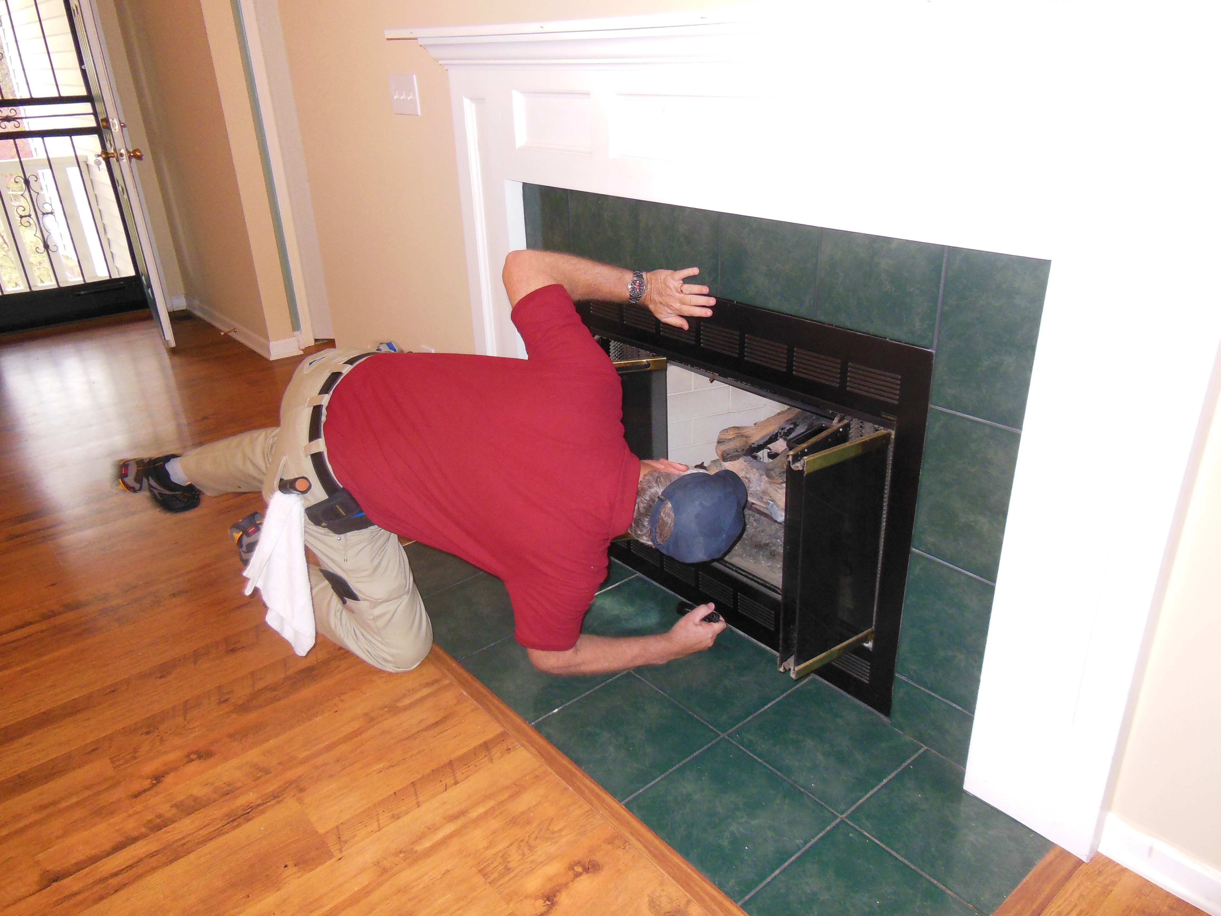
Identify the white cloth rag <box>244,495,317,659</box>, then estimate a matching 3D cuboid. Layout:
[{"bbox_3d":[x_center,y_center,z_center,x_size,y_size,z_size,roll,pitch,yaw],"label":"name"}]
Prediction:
[{"bbox_3d":[-0.755,0.263,2.015,0.150,0.370,0.070,7,27,19],"label":"white cloth rag"}]

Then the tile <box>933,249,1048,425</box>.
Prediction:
[{"bbox_3d":[0.637,-0.203,1.462,0.010,0.298,0.198,-21,31,-35],"label":"tile"}]

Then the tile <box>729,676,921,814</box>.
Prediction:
[{"bbox_3d":[0.455,0.604,1.874,0.289,0.010,0.300,-21,30,-34],"label":"tile"}]

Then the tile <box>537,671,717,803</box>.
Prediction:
[{"bbox_3d":[0.037,0.596,1.923,0.285,0.010,0.301,-21,31,-35],"label":"tile"}]

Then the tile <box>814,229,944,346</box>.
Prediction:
[{"bbox_3d":[0.486,-0.319,1.604,0.010,0.195,0.258,-21,31,-35],"label":"tile"}]

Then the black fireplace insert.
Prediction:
[{"bbox_3d":[0.312,0.013,2.139,0.600,0.841,1.041,-21,31,-35],"label":"black fireplace insert"}]

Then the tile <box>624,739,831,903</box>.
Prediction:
[{"bbox_3d":[0.233,0.689,1.712,0.288,0.010,0.300,-21,30,-34],"label":"tile"}]

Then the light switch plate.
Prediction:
[{"bbox_3d":[-0.630,-1.112,2.701,0.012,0.115,0.167,-21,31,-35],"label":"light switch plate"}]

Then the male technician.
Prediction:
[{"bbox_3d":[-0.676,-0.013,2.162,2.000,0.950,0.660,7,27,19],"label":"male technician"}]

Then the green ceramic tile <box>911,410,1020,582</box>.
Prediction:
[{"bbox_3d":[0.643,0.066,1.602,0.010,0.296,0.175,-21,30,-34],"label":"green ceramic tile"}]

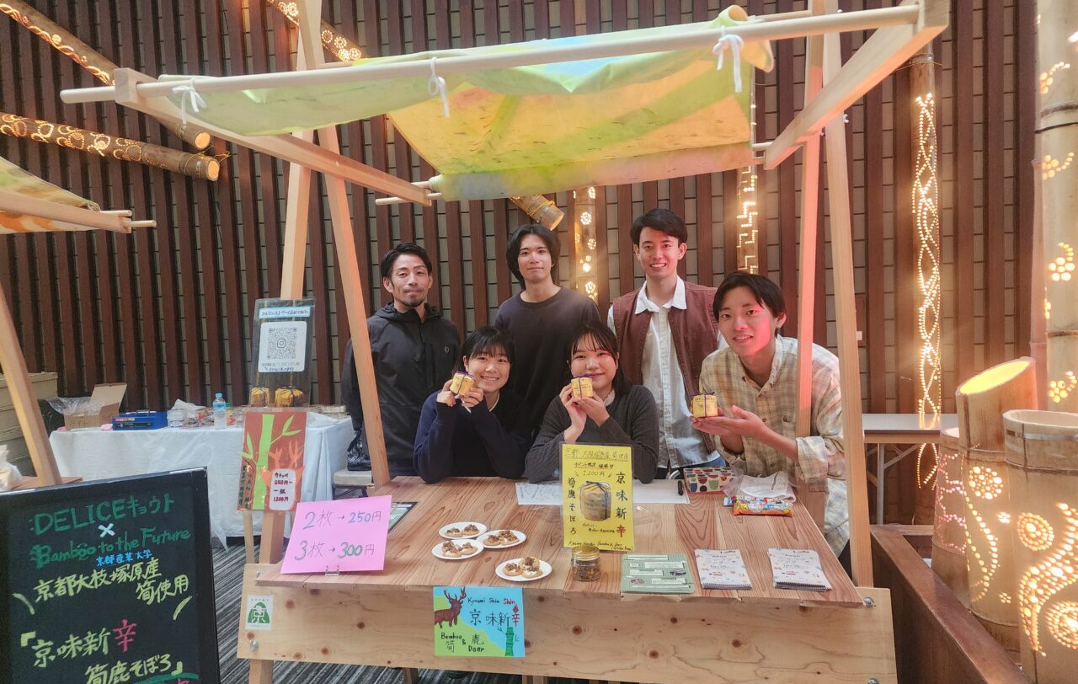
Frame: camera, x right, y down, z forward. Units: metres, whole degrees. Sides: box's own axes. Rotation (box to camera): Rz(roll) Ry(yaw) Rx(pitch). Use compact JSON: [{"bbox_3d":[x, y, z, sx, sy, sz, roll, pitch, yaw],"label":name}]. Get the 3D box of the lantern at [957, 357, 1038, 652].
[{"bbox_3d":[1.032,0.360,1.600,0.165,0.630,0.165,-4,4,-30],"label":"lantern"}]

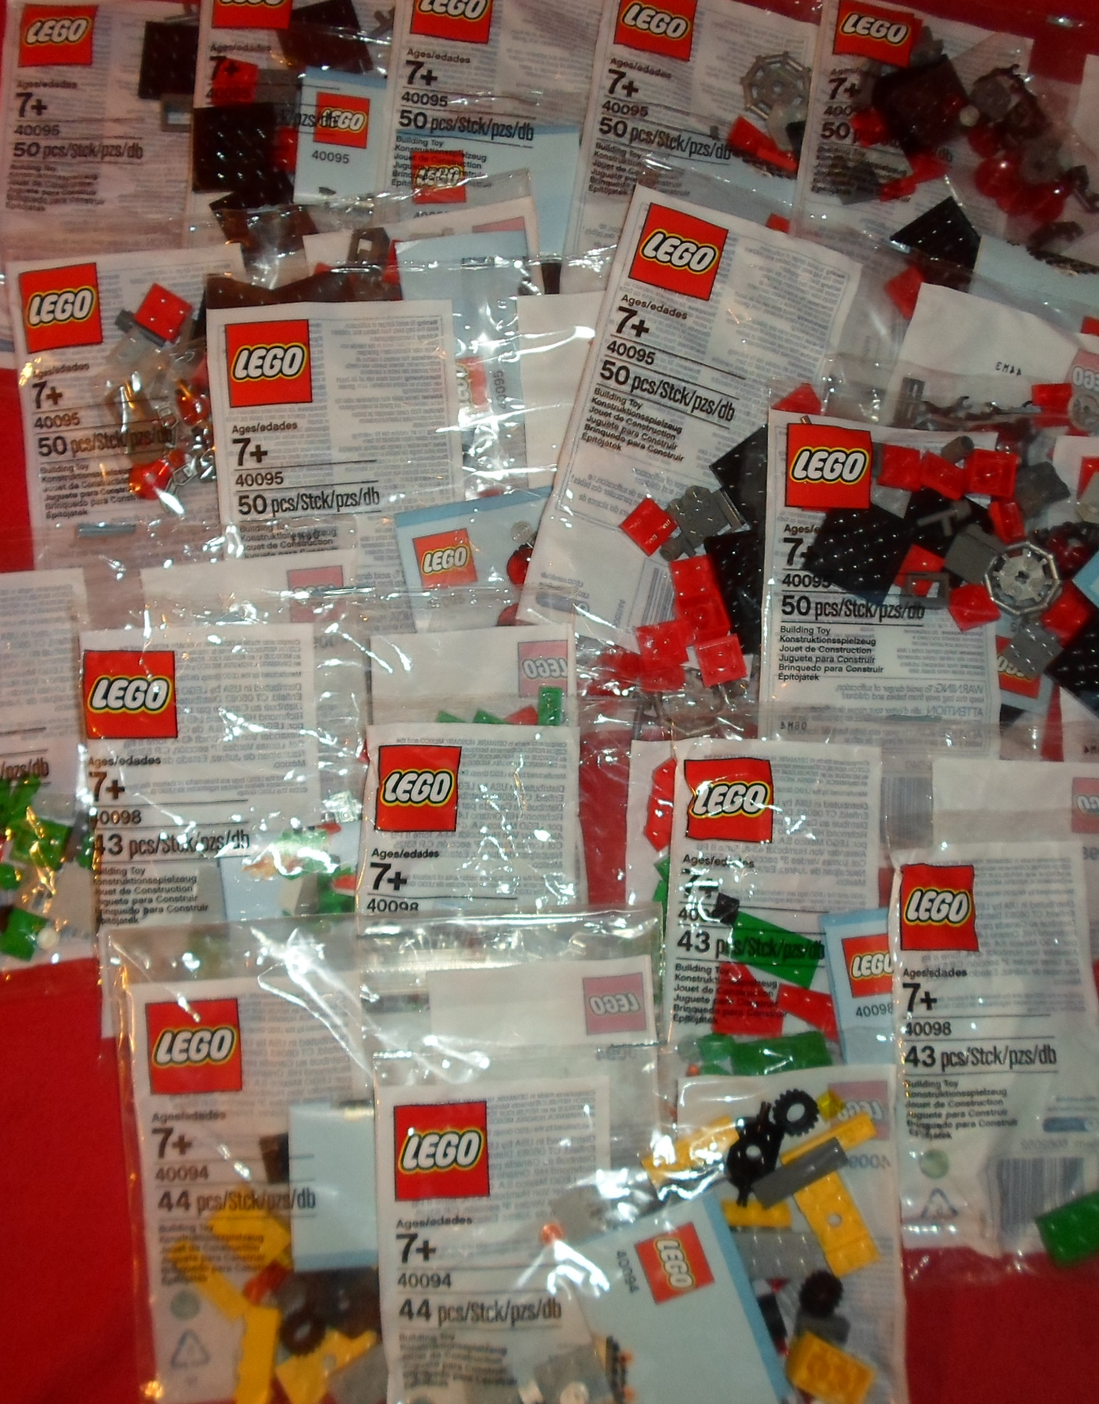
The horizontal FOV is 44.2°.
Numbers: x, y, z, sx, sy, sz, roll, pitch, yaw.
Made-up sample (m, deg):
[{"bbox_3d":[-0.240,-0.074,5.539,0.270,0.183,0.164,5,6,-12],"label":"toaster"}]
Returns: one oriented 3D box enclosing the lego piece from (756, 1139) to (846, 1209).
[{"bbox_3d":[0.084,0.157,0.451,0.032,0.004,0.008,-28,81,-5],"label":"lego piece"}]

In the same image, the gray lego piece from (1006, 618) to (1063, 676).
[{"bbox_3d":[0.176,-0.019,0.493,0.016,0.005,0.016,44,82,6],"label":"gray lego piece"}]

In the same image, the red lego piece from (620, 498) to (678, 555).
[{"bbox_3d":[0.037,-0.064,0.499,0.016,0.005,0.016,-43,83,-7],"label":"red lego piece"}]

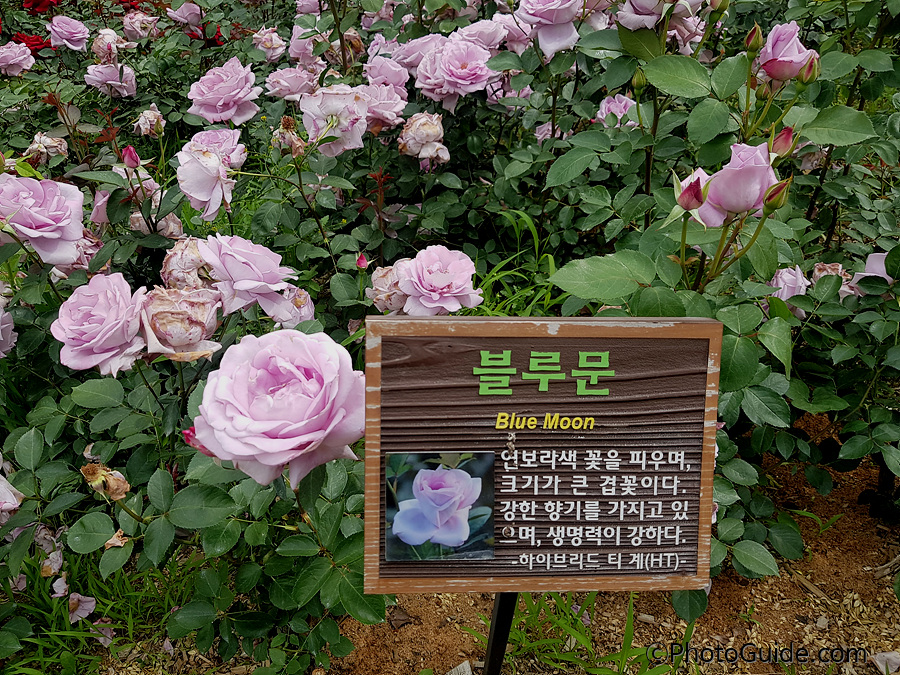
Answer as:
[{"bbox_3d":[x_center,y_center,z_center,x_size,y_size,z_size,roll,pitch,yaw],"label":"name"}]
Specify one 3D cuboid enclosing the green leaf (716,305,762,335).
[{"bbox_3d":[0.325,-0.020,0.760,0.049,0.015,0.056,8,41,15],"label":"green leaf"}]

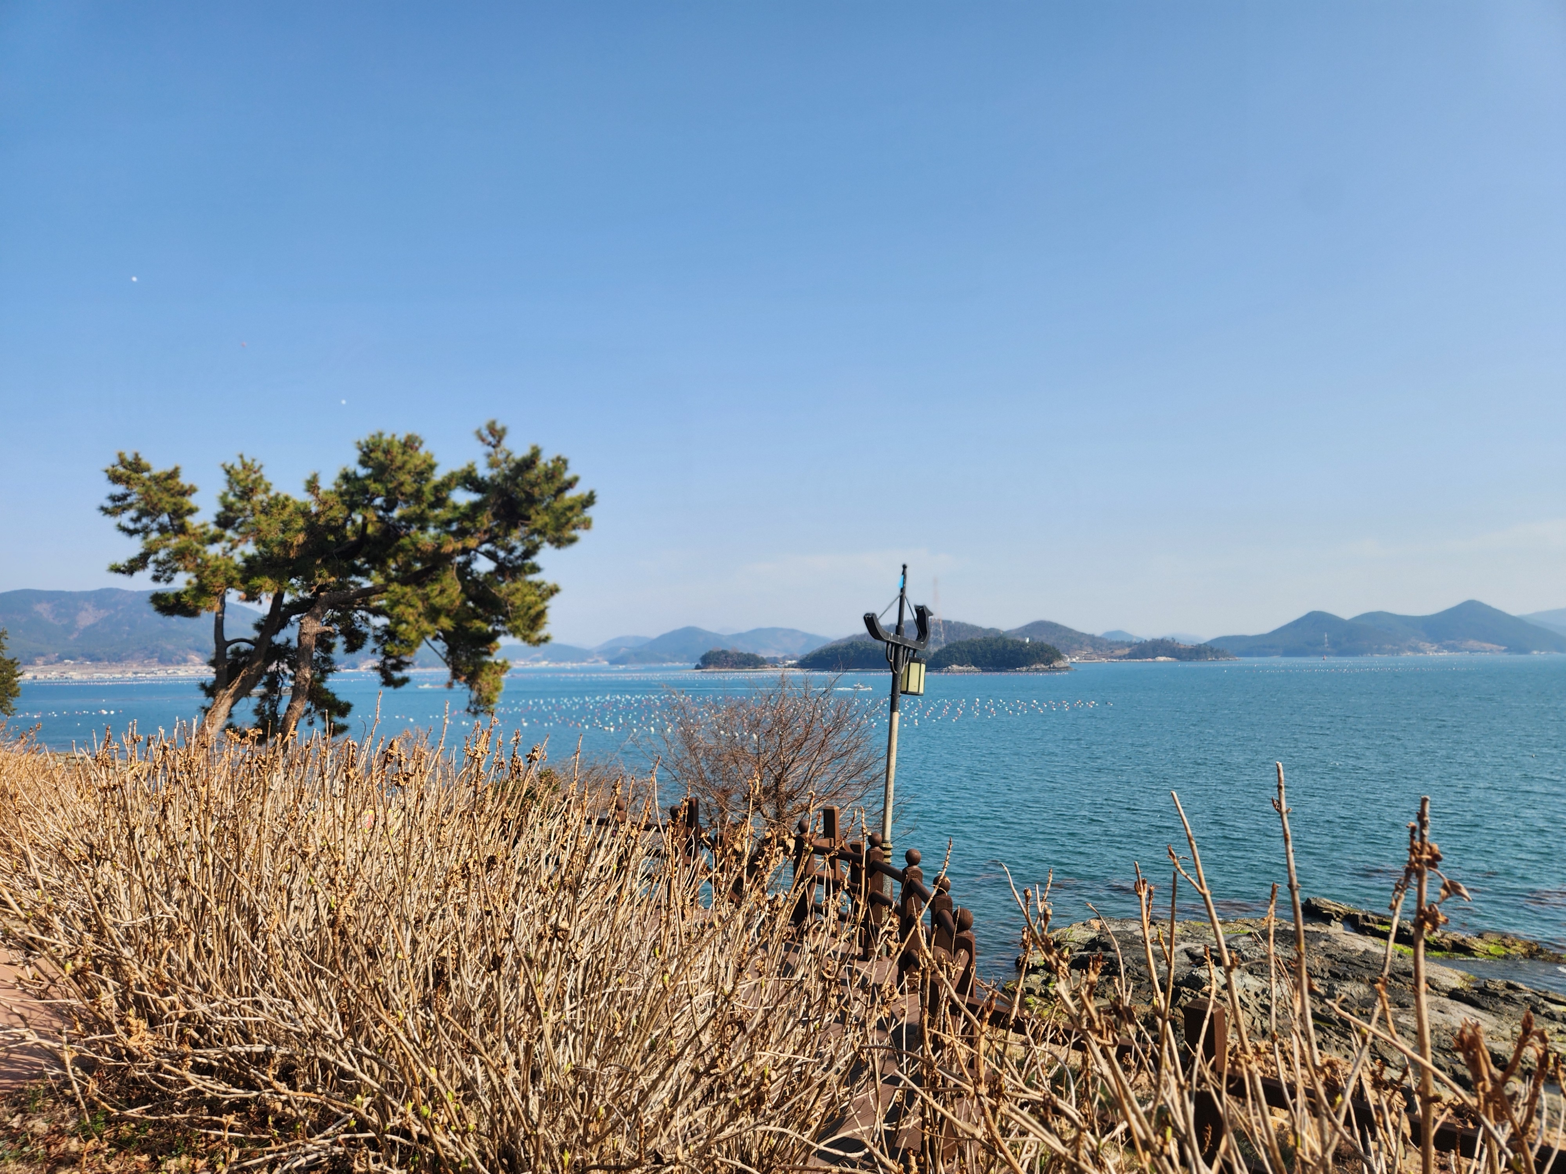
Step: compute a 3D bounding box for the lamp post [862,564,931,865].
[{"bbox_3d":[1.100,1.800,10.800,0.300,4.100,0.900,0,-5,41],"label":"lamp post"}]

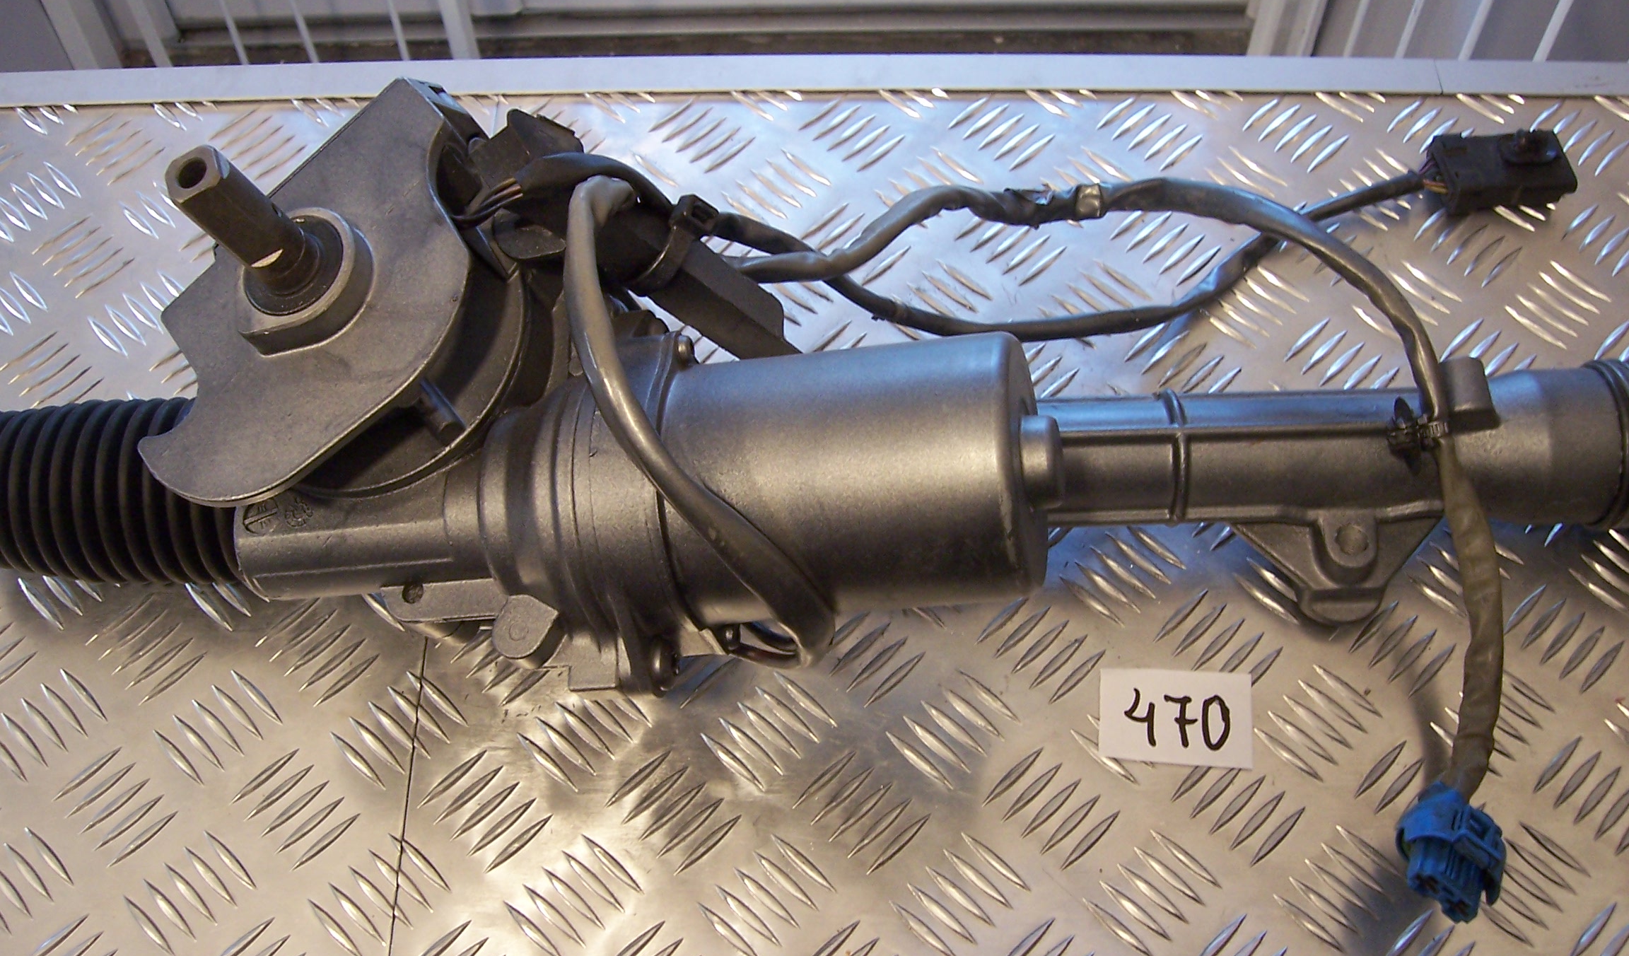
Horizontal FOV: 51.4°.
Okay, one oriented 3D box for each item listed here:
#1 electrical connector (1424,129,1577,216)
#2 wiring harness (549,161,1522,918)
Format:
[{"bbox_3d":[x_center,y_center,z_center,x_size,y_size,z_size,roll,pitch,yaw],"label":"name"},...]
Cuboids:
[{"bbox_3d":[0.252,-0.114,0.618,0.046,0.017,0.028,-4,60,-3],"label":"electrical connector"},{"bbox_3d":[0.067,-0.013,0.508,0.304,0.105,0.269,0,60,0],"label":"wiring harness"}]

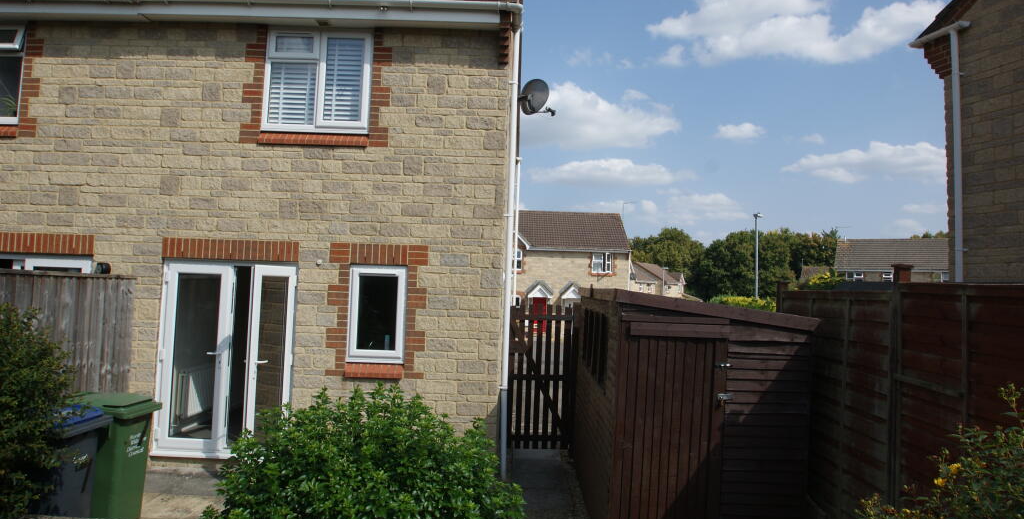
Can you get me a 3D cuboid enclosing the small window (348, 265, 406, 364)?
[{"bbox_3d":[-1.446,0.590,6.720,0.610,1.060,0.080,2,-4,1],"label":"small window"}]

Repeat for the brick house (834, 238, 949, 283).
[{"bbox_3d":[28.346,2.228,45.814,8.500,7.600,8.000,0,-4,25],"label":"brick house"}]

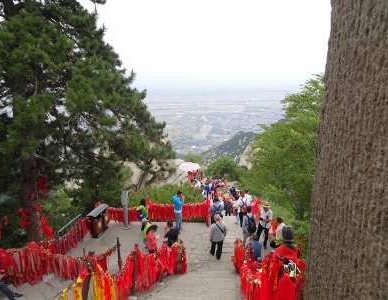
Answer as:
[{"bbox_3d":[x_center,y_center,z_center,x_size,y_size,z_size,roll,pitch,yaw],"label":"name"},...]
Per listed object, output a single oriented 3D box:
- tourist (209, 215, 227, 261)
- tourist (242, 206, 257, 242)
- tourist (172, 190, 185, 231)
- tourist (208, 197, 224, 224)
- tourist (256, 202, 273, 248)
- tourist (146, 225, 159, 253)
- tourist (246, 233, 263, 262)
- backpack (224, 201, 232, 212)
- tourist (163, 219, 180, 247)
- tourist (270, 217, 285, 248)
[{"bbox_3d":[0.720,2.775,8.761,0.520,1.620,0.360,1,15,5],"label":"tourist"},{"bbox_3d":[1.909,2.653,9.453,0.470,1.570,0.420,-5,15,-19],"label":"tourist"},{"bbox_3d":[-0.608,2.387,10.878,0.500,1.690,0.450,2,15,7],"label":"tourist"},{"bbox_3d":[0.845,2.498,10.409,0.550,1.650,0.400,0,15,0],"label":"tourist"},{"bbox_3d":[2.369,2.569,9.317,0.520,1.720,0.480,1,15,3],"label":"tourist"},{"bbox_3d":[-1.242,2.951,8.298,0.450,1.570,0.450,-4,15,-15],"label":"tourist"},{"bbox_3d":[1.695,3.038,7.705,0.500,1.620,0.420,-10,18,-34],"label":"tourist"},{"bbox_3d":[1.602,2.599,12.800,0.360,0.500,0.250,0,15,0],"label":"backpack"},{"bbox_3d":[-0.699,2.888,8.424,0.550,1.630,0.420,-6,16,-21],"label":"tourist"},{"bbox_3d":[2.811,2.834,9.392,0.600,1.170,0.500,7,16,24],"label":"tourist"}]

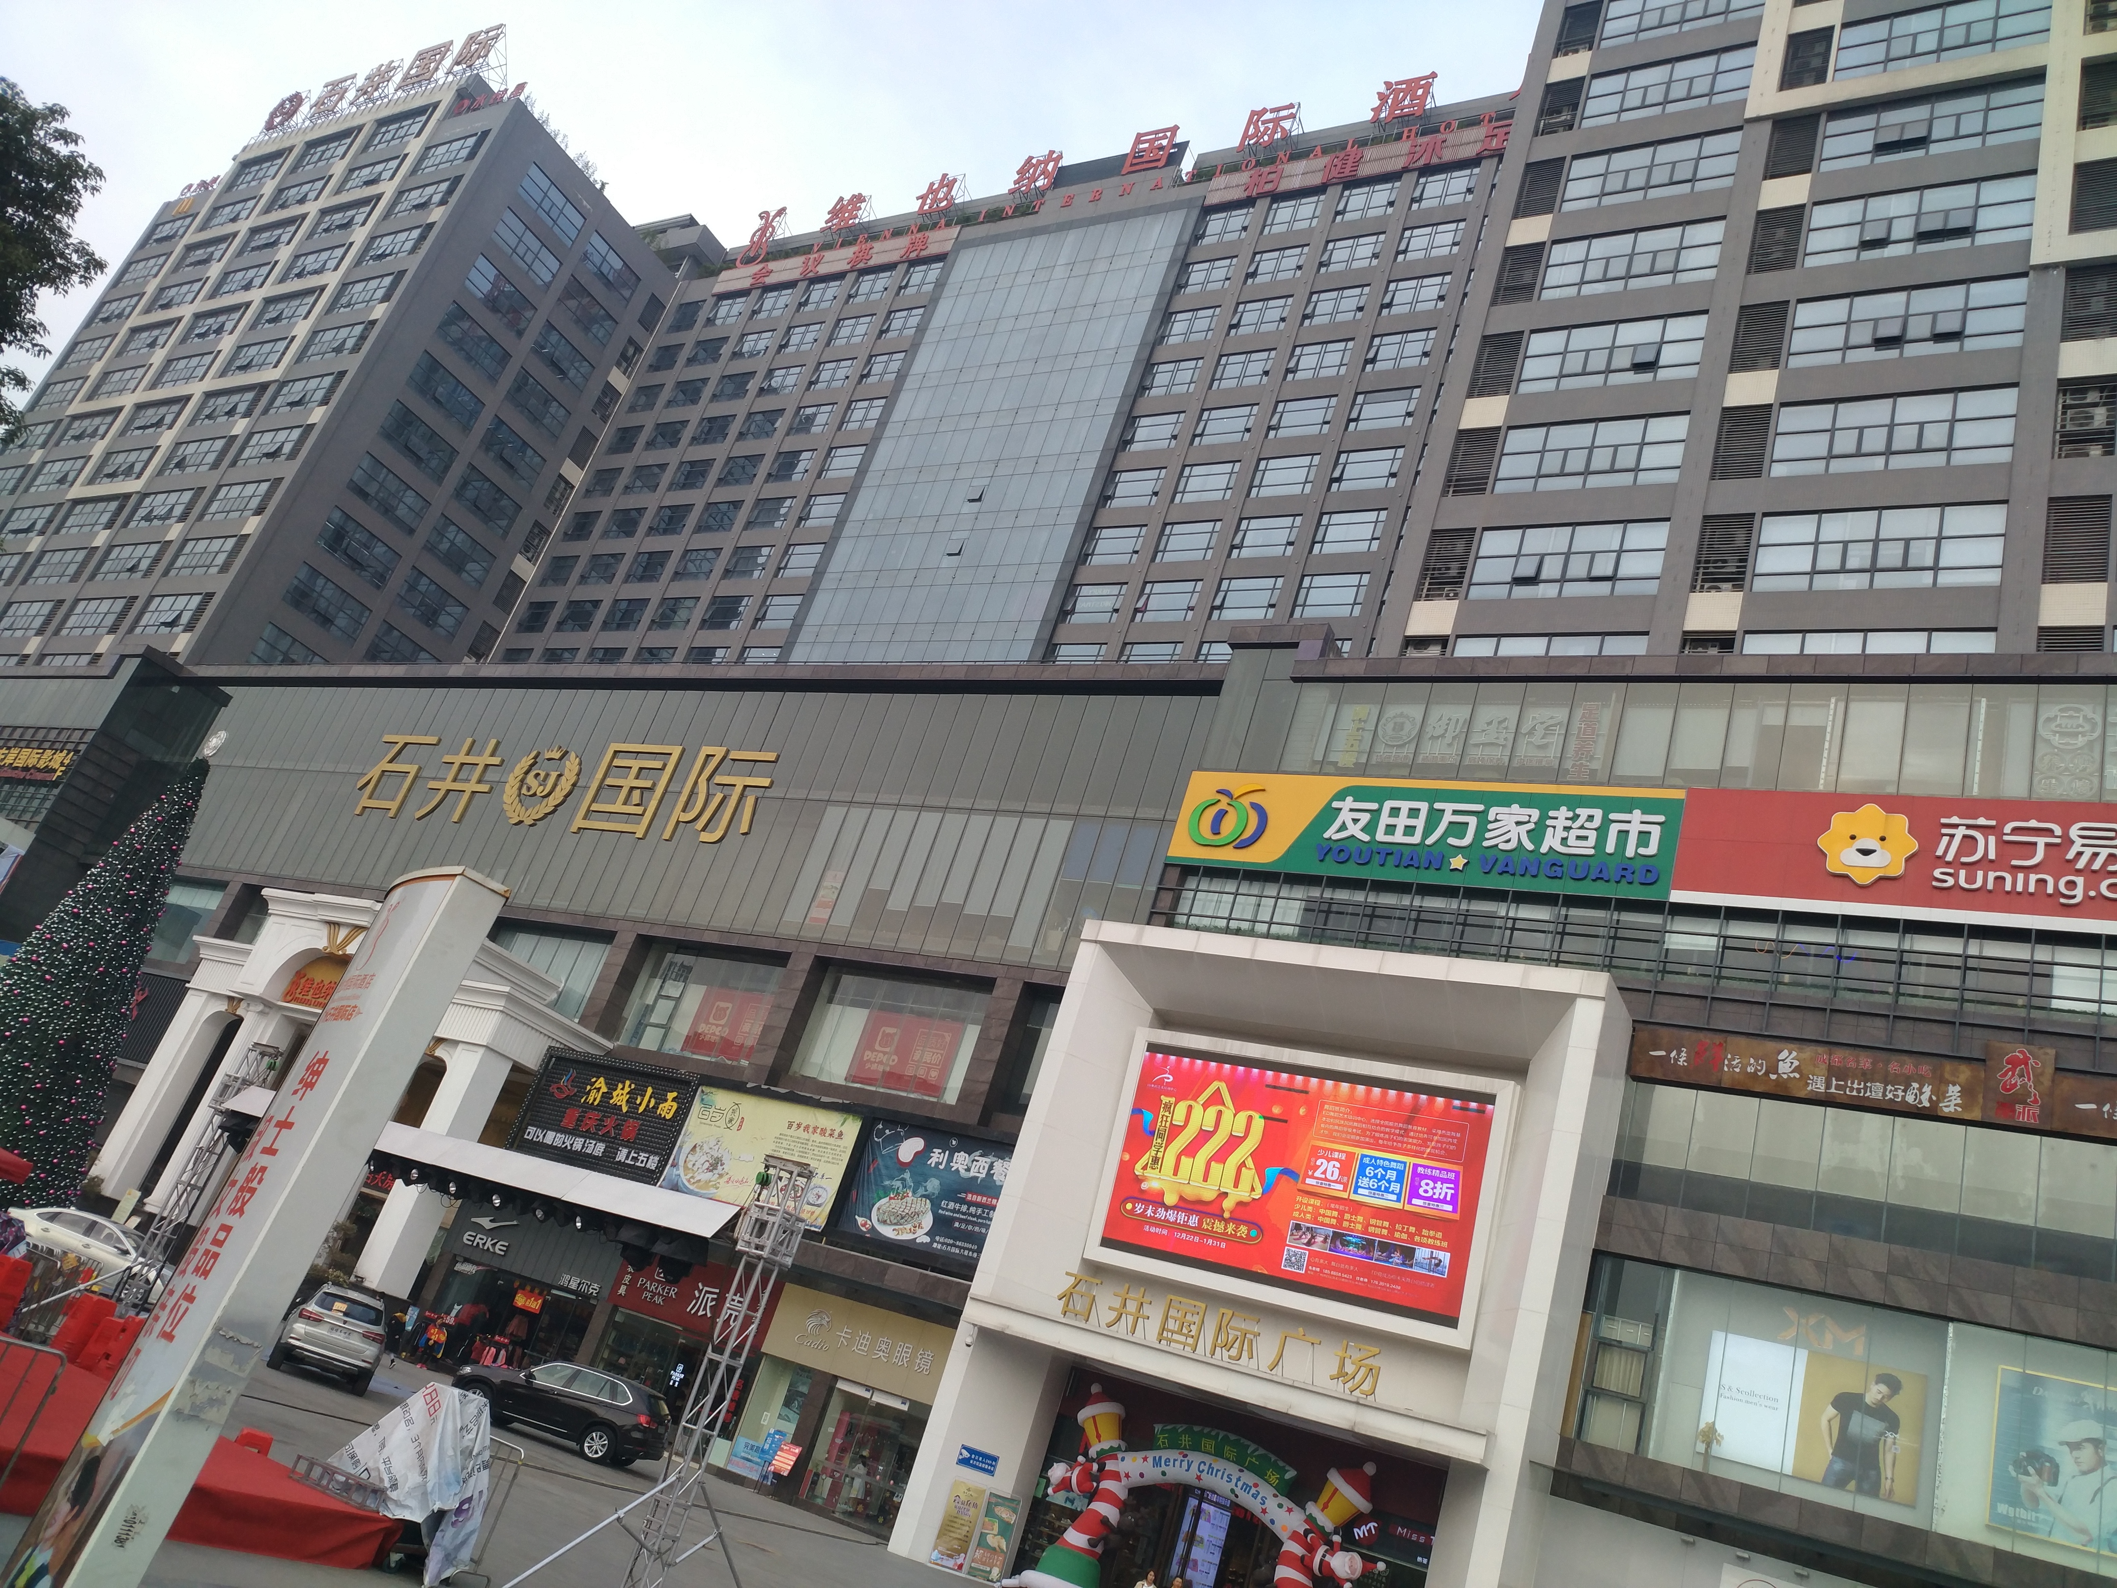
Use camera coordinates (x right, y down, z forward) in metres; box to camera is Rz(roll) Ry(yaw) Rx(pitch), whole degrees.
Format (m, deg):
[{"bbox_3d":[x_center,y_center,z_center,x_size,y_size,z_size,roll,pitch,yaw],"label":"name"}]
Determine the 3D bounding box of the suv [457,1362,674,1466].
[{"bbox_3d":[-10.950,13.588,36.716,4.870,1.750,1.950,13,-24,13],"label":"suv"}]

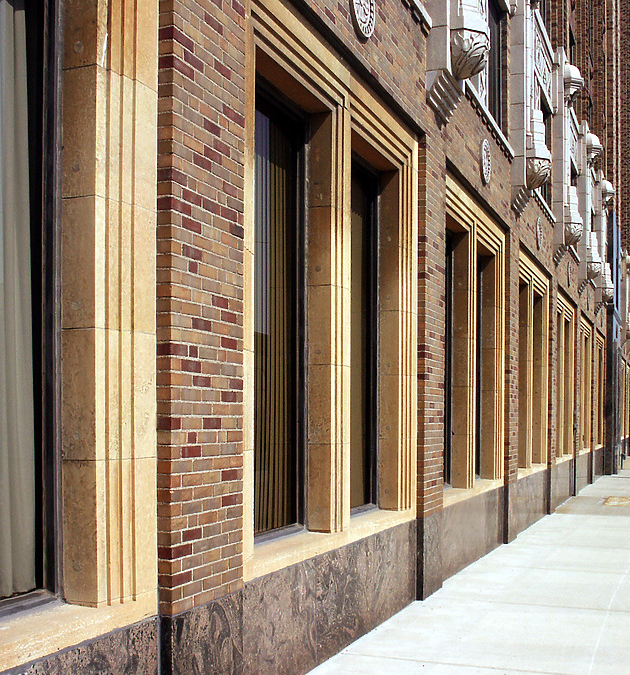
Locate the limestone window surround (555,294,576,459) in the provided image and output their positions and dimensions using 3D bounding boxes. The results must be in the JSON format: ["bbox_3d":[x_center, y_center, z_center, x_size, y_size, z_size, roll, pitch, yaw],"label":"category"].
[{"bbox_3d":[5.365,0.863,20.083,0.300,3.530,3.700,-2,-5,22],"label":"limestone window surround"}]

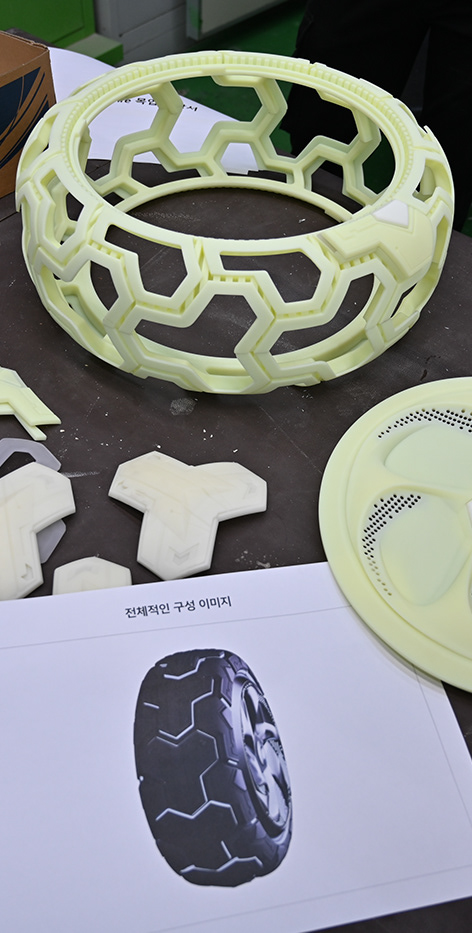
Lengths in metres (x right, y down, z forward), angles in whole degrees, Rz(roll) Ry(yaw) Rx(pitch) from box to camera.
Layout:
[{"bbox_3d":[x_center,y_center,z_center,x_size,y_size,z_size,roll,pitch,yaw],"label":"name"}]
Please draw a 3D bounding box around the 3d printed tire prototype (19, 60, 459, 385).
[{"bbox_3d":[-0.001,-0.297,1.078,0.488,0.187,0.488,3,49,0],"label":"3d printed tire prototype"}]

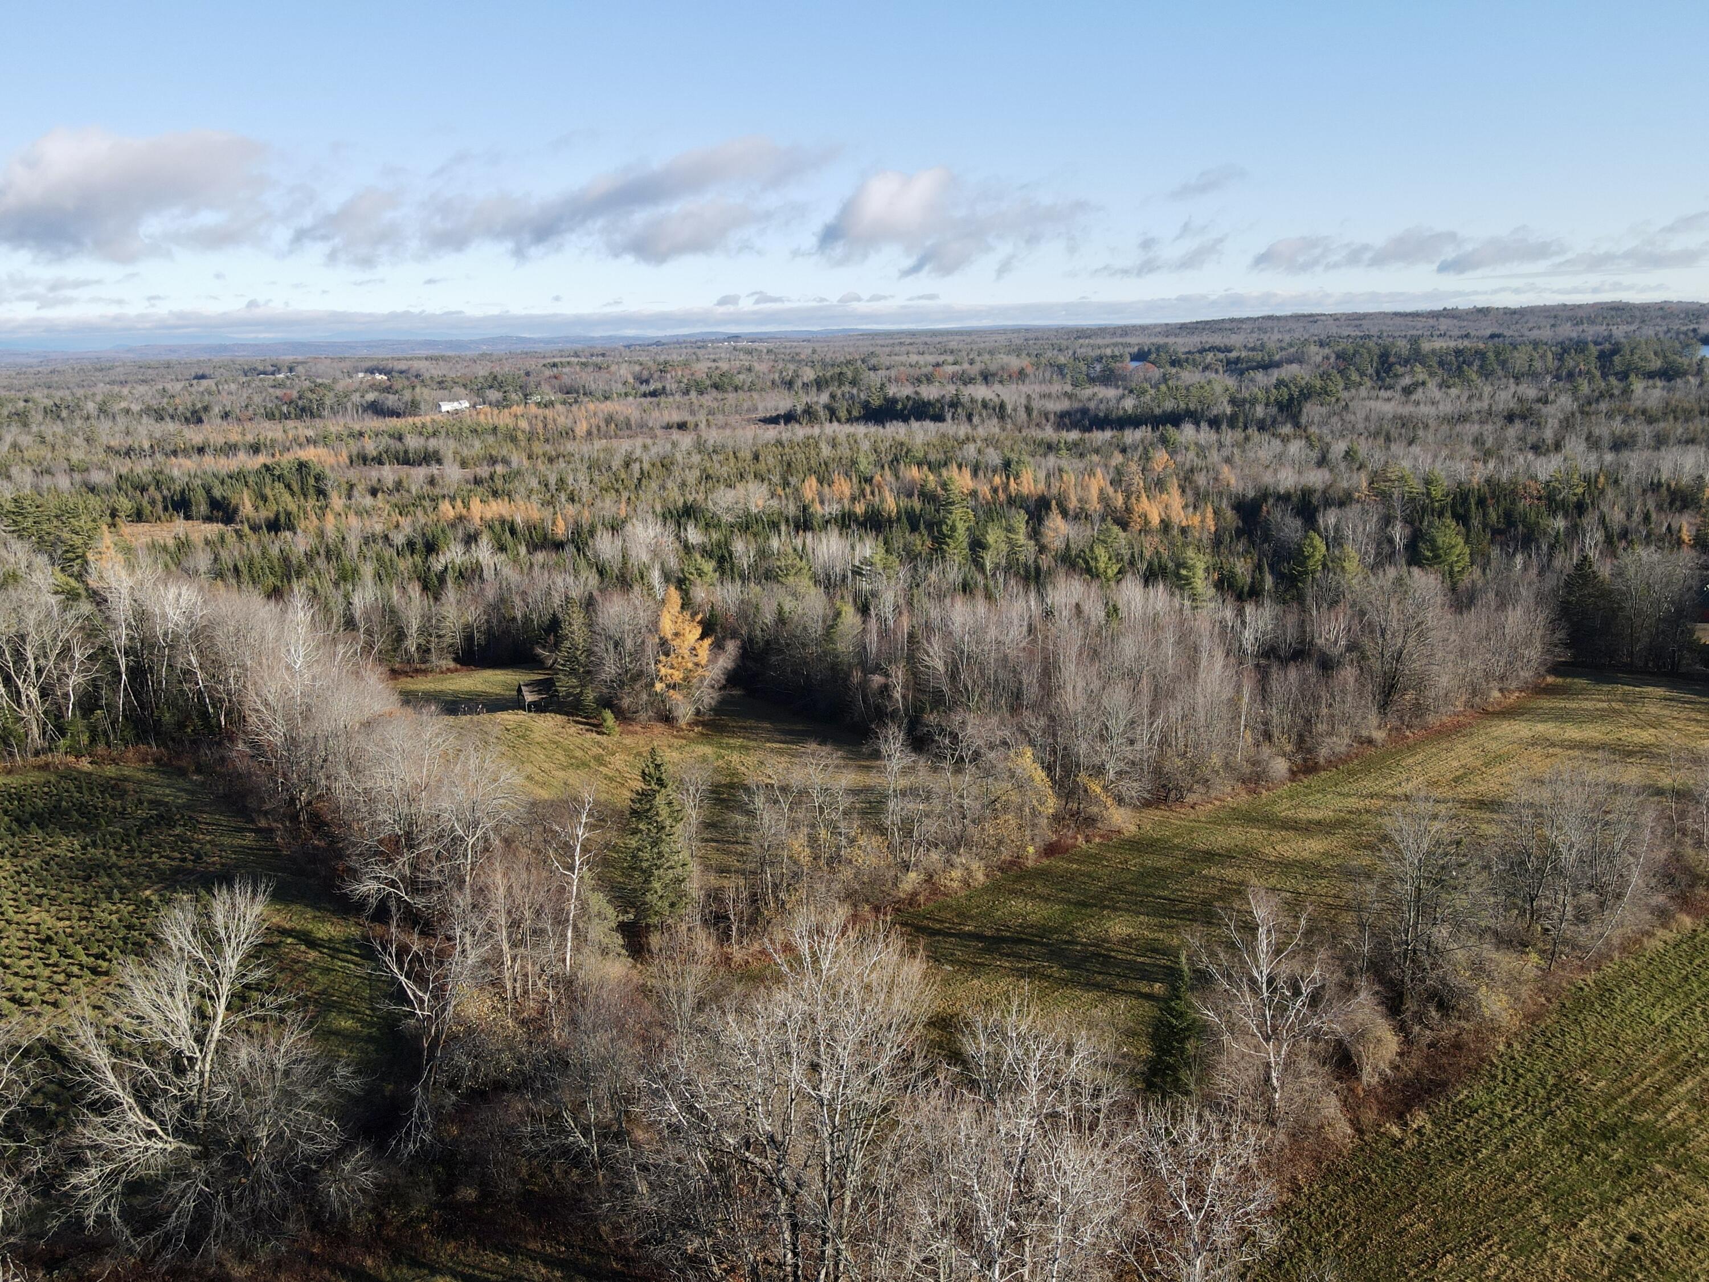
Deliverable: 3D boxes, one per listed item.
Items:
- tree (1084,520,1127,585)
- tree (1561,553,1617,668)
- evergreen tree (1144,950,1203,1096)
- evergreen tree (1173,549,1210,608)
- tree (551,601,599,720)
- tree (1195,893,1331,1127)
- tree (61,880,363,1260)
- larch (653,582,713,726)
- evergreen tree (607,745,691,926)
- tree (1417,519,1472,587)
[{"bbox_3d":[44.140,-12.510,210.190,7.960,17.500,7.960,-1,14,0],"label":"tree"},{"bbox_3d":[108.080,-4.430,174.720,8.470,16.760,8.470,-1,14,0],"label":"tree"},{"bbox_3d":[20.930,25.400,77.870,3.860,11.080,3.860,-1,14,0],"label":"evergreen tree"},{"bbox_3d":[51.350,-5.410,181.990,6.320,17.500,6.320,-1,14,0],"label":"evergreen tree"},{"bbox_3d":[-38.150,2.290,162.000,6.390,16.460,6.390,-1,14,0],"label":"tree"},{"bbox_3d":[25.830,23.320,75.170,8.730,16.250,7.850,-1,14,0],"label":"tree"},{"bbox_3d":[-37.140,23.730,68.530,16.650,20.860,14.150,-1,14,0],"label":"tree"},{"bbox_3d":[-22.750,1.740,158.380,7.850,18.670,7.850,-1,14,0],"label":"larch"},{"bbox_3d":[-17.730,17.140,102.180,6.880,16.650,6.880,-1,14,0],"label":"evergreen tree"},{"bbox_3d":[95.870,-10.390,194.440,8.980,19.000,8.980,-1,14,0],"label":"tree"}]

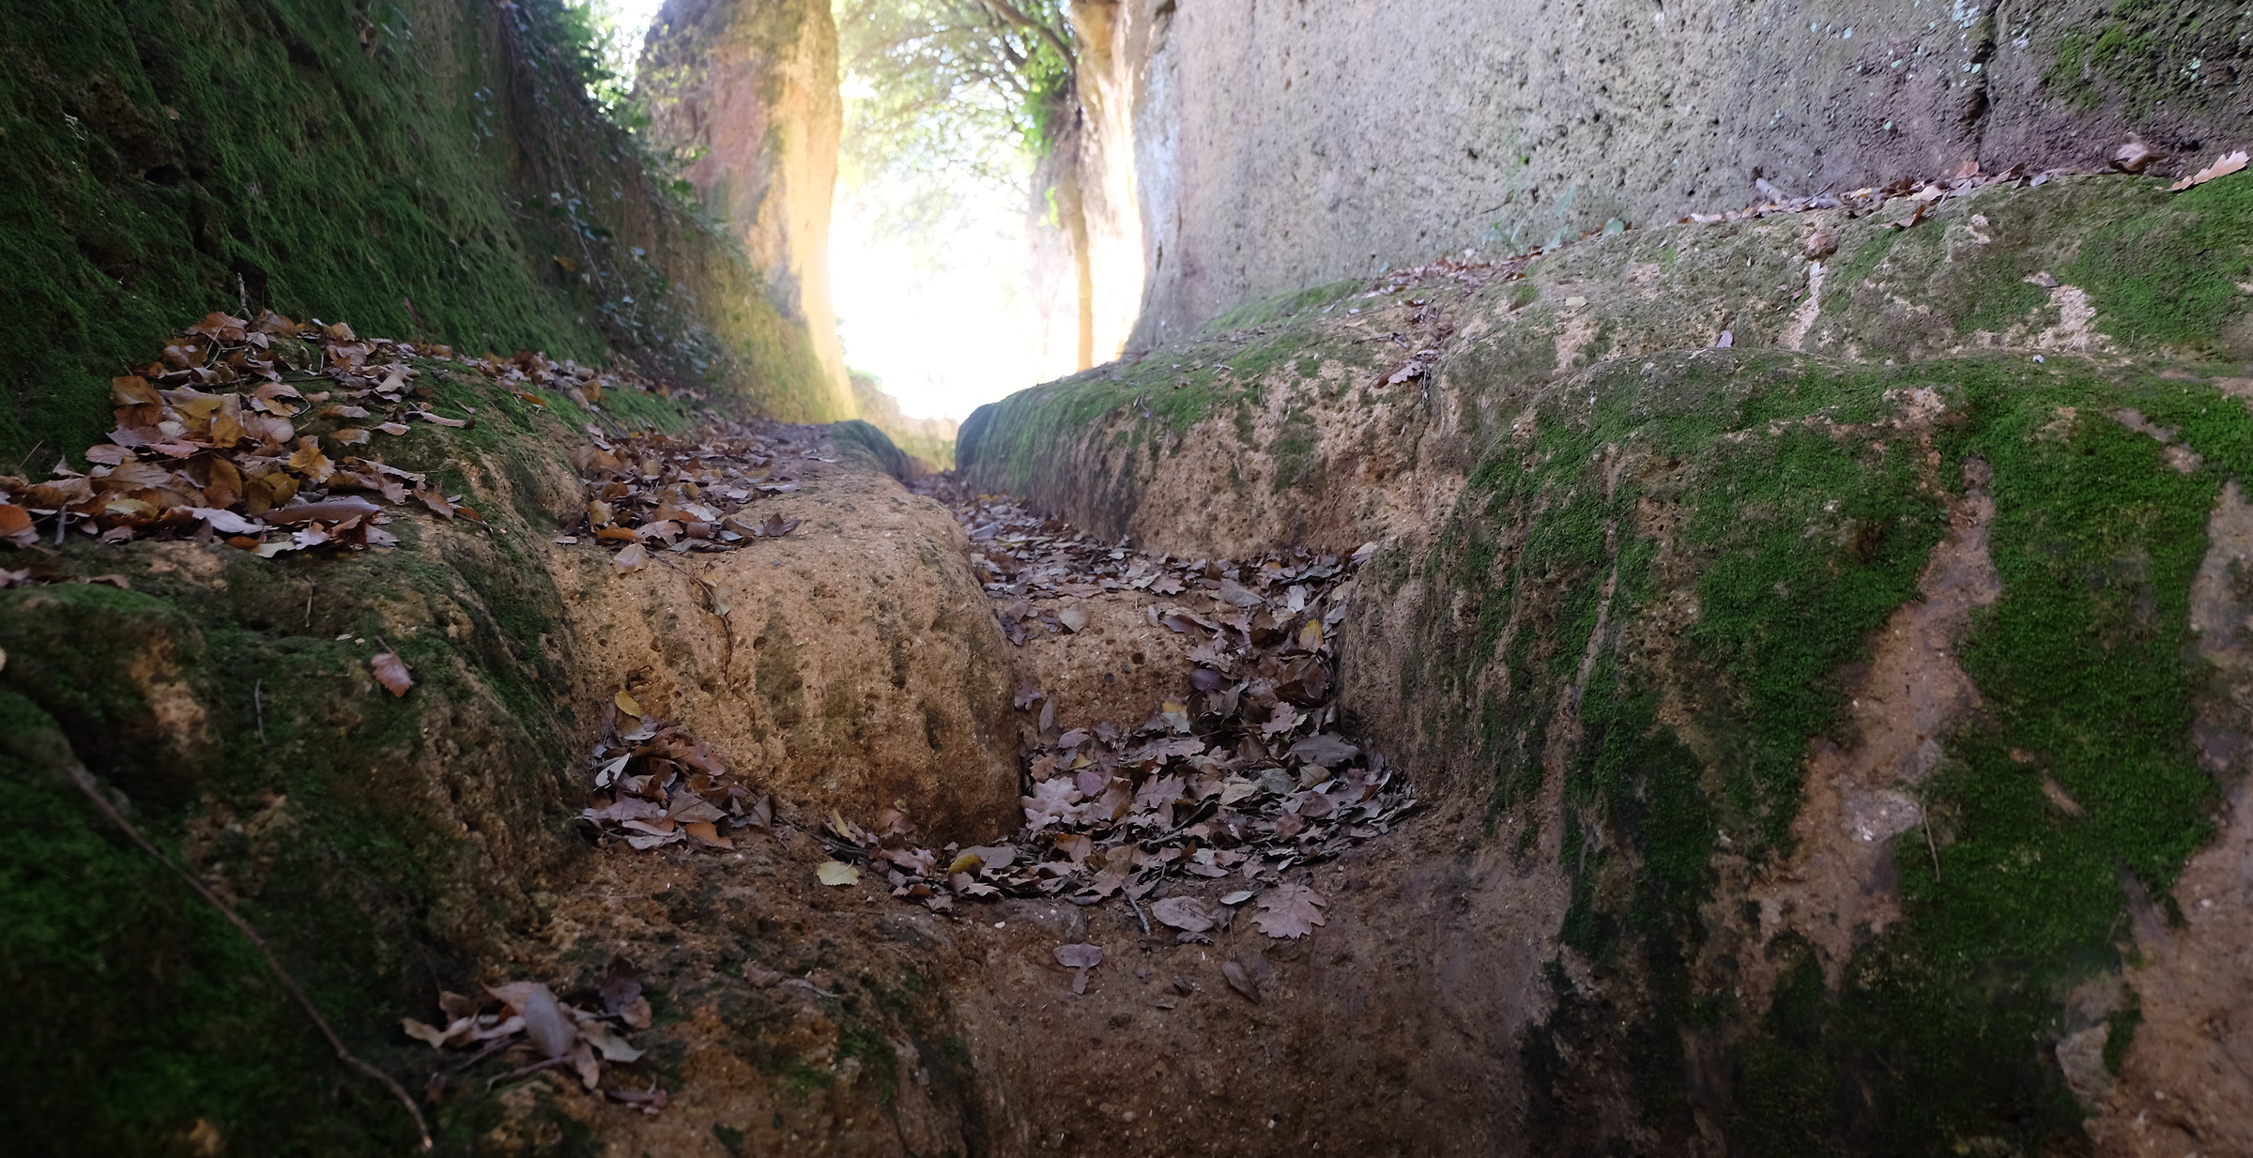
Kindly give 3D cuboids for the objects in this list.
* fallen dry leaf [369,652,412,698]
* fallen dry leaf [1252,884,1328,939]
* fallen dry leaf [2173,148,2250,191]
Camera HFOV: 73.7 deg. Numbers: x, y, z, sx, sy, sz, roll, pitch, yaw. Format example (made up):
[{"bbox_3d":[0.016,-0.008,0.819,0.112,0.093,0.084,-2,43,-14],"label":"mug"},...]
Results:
[{"bbox_3d":[-0.635,0.083,1.300,0.027,0.012,0.051,-14,53,-30],"label":"fallen dry leaf"},{"bbox_3d":[0.159,0.321,1.452,0.069,0.012,0.101,4,20,10],"label":"fallen dry leaf"},{"bbox_3d":[1.154,-0.435,1.601,0.106,0.015,0.035,-24,35,-5],"label":"fallen dry leaf"}]

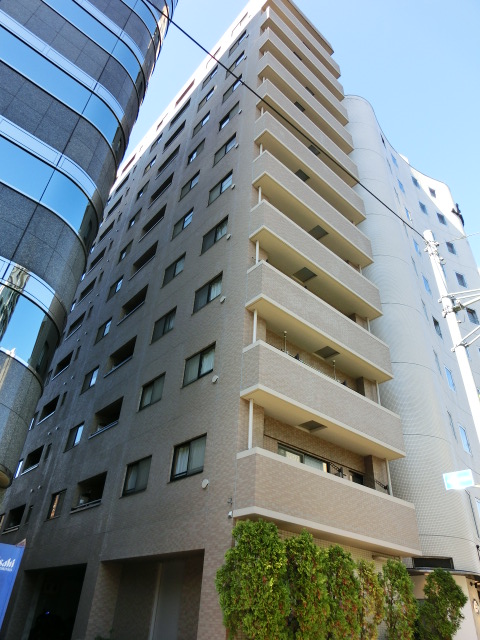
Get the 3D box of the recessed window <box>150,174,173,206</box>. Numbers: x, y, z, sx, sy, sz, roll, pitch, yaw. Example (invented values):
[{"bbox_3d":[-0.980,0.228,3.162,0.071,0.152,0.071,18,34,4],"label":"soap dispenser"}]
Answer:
[{"bbox_3d":[-4.535,-7.633,26.478,0.300,0.992,2.394,29,-44,-30],"label":"recessed window"}]

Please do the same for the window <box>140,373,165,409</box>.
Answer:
[{"bbox_3d":[-3.042,2.540,15.471,0.150,1.004,1.543,29,-43,-31],"label":"window"}]

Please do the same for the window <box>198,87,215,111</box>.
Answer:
[{"bbox_3d":[-2.049,-13.688,27.661,0.200,1.050,1.560,29,-43,-31],"label":"window"}]

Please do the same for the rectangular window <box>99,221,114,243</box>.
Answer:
[{"bbox_3d":[-9.958,-6.675,33.446,0.200,1.050,2.390,29,-43,-31],"label":"rectangular window"}]

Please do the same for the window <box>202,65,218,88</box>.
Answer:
[{"bbox_3d":[-1.906,-16.019,29.362,0.200,1.050,1.560,29,-43,-31],"label":"window"}]

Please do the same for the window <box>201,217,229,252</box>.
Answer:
[{"bbox_3d":[-0.955,-3.225,17.100,0.150,1.004,1.543,29,-43,-31],"label":"window"}]

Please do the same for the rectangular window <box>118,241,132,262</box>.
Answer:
[{"bbox_3d":[-6.836,-4.033,26.732,0.200,1.050,1.510,29,-43,-31],"label":"rectangular window"}]

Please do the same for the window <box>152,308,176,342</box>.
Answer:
[{"bbox_3d":[-2.960,0.226,17.357,0.150,1.016,1.508,29,-44,-30],"label":"window"}]

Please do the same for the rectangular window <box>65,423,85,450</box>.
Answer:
[{"bbox_3d":[-7.307,5.219,19.587,0.150,1.005,1.497,29,-43,-31],"label":"rectangular window"}]

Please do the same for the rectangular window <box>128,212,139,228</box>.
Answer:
[{"bbox_3d":[-6.688,-6.410,28.446,0.200,1.050,1.510,29,-43,-31],"label":"rectangular window"}]

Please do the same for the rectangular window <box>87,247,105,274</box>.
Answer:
[{"bbox_3d":[-10.161,-4.134,31.701,0.200,1.050,2.390,29,-43,-31],"label":"rectangular window"}]

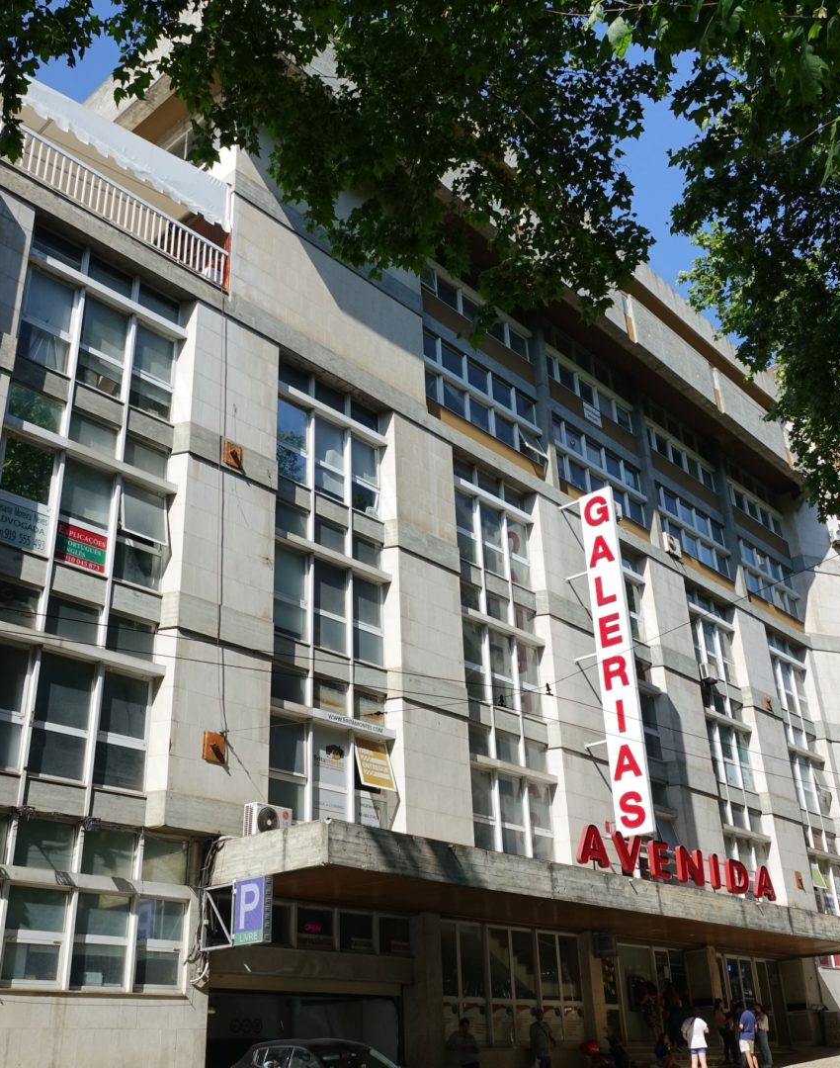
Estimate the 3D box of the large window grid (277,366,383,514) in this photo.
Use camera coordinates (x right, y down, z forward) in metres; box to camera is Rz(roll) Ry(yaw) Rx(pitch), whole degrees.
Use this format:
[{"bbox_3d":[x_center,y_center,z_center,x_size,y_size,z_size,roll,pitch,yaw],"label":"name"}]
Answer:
[{"bbox_3d":[-2.030,-2.050,24.642,0.220,2.750,3.550,-24,-34,36],"label":"large window grid"}]

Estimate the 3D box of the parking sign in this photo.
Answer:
[{"bbox_3d":[-2.487,5.604,15.849,0.700,0.910,0.150,-23,-32,37],"label":"parking sign"}]

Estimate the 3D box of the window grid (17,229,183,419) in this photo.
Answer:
[{"bbox_3d":[-5.580,-3.727,19.070,0.250,2.646,3.092,-23,-32,37],"label":"window grid"}]

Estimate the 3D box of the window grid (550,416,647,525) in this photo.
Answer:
[{"bbox_3d":[5.928,-1.936,34.464,0.220,2.250,4.850,-24,-34,36],"label":"window grid"}]

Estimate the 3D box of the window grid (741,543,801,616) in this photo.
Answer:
[{"bbox_3d":[14.007,1.868,42.480,0.220,2.200,4.500,-24,-34,36],"label":"window grid"}]

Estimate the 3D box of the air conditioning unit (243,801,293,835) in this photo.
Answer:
[{"bbox_3d":[-2.408,4.615,17.020,0.274,0.519,0.756,-23,-32,37],"label":"air conditioning unit"}]

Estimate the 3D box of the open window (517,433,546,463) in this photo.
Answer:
[{"bbox_3d":[3.105,-2.449,29.195,0.320,0.830,0.952,-23,-32,37],"label":"open window"}]

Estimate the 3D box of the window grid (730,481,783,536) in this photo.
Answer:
[{"bbox_3d":[12.798,-0.954,40.546,0.250,1.068,4.512,-23,-32,37],"label":"window grid"}]

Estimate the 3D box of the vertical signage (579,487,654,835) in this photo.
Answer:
[{"bbox_3d":[5.146,3.094,28.127,1.005,9.450,0.200,-24,-34,36],"label":"vertical signage"}]

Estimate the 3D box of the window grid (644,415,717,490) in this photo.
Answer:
[{"bbox_3d":[9.068,-2.699,36.828,0.250,1.068,4.639,-23,-32,37],"label":"window grid"}]

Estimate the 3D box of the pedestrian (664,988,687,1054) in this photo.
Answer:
[{"bbox_3d":[6.709,12.750,28.063,0.380,1.690,0.500,-24,-34,36],"label":"pedestrian"}]

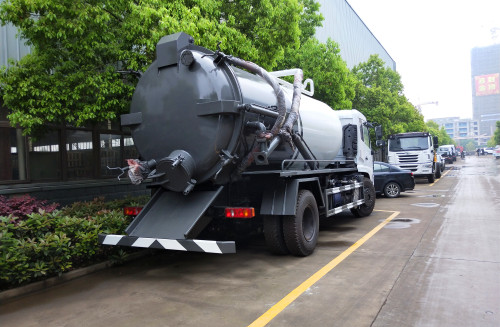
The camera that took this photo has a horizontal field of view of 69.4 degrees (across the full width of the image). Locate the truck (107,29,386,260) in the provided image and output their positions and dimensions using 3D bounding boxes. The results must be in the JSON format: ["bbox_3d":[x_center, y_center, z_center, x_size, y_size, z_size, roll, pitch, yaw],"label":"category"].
[{"bbox_3d":[0.766,-0.213,8.014,2.550,3.450,7.700,-4,-1,32],"label":"truck"}]

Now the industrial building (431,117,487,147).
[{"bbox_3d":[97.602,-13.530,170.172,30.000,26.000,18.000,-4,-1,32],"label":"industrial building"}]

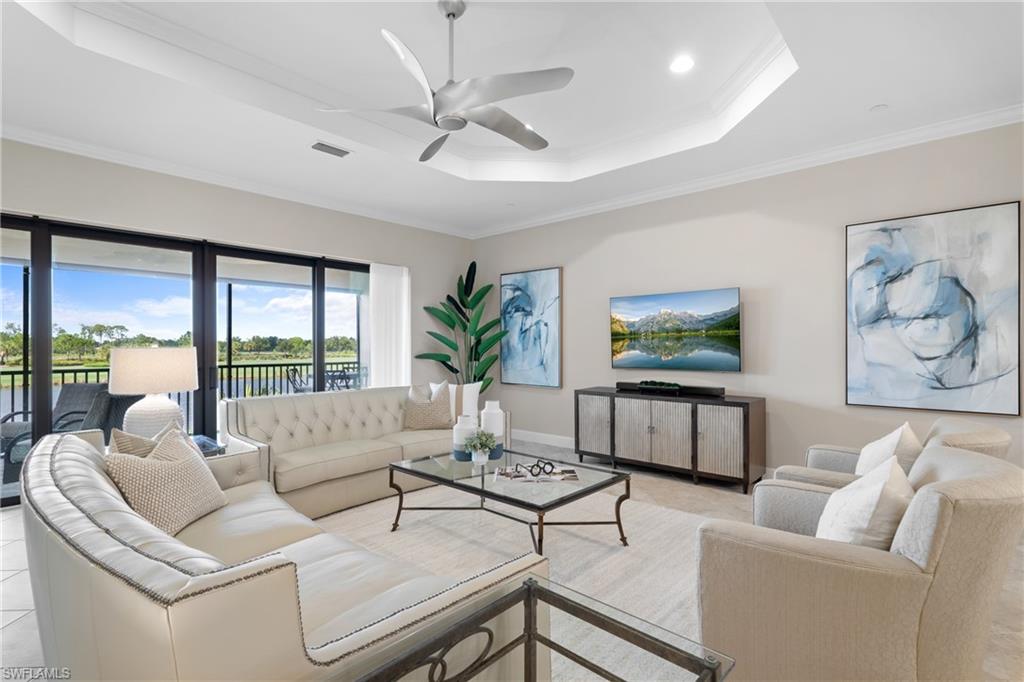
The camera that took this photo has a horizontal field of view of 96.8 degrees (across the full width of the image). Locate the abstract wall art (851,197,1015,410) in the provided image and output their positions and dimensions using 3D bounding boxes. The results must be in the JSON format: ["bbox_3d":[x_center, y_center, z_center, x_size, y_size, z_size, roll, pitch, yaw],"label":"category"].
[{"bbox_3d":[3.300,-0.230,3.635,1.020,1.530,0.050,0,-1,43],"label":"abstract wall art"}]

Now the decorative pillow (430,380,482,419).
[{"bbox_3d":[-0.600,0.710,4.970,0.530,0.500,0.170,0,-16,-23],"label":"decorative pillow"}]

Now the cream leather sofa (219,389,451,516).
[{"bbox_3d":[-1.257,0.944,4.337,2.450,0.880,1.080,0,0,-43],"label":"cream leather sofa"}]

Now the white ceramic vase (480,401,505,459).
[{"bbox_3d":[-0.152,0.688,3.535,0.175,0.435,0.175,0,0,0],"label":"white ceramic vase"}]

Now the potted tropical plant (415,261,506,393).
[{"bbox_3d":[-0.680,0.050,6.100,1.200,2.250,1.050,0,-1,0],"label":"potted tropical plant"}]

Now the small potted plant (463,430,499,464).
[{"bbox_3d":[-0.233,0.786,3.359,0.235,0.240,0.235,0,0,0],"label":"small potted plant"}]

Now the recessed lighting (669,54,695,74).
[{"bbox_3d":[1.237,-2.018,3.320,0.180,0.030,0.180,0,-1,0],"label":"recessed lighting"}]

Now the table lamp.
[{"bbox_3d":[-2.285,0.385,2.900,0.450,0.670,0.450,0,-1,43],"label":"table lamp"}]

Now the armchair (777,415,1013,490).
[{"bbox_3d":[2.118,0.911,2.621,0.930,0.900,0.860,0,0,37],"label":"armchair"}]

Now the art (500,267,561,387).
[{"bbox_3d":[0.243,-0.168,6.100,1.020,1.530,0.055,0,-1,43],"label":"art"}]

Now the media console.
[{"bbox_3d":[1.555,0.957,4.770,1.840,0.810,0.460,0,-1,43],"label":"media console"}]

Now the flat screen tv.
[{"bbox_3d":[1.707,-0.096,4.869,1.410,0.820,0.060,0,0,39],"label":"flat screen tv"}]

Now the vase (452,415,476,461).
[{"bbox_3d":[-0.354,0.739,3.477,0.180,0.335,0.180,0,0,0],"label":"vase"}]

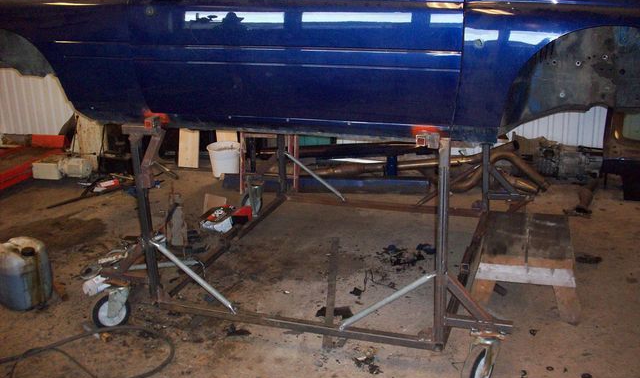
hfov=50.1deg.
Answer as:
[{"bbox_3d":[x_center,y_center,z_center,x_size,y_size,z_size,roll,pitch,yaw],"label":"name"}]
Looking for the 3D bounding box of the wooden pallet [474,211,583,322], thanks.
[{"bbox_3d":[0.928,0.332,3.084,0.430,0.230,0.640,3,19,17],"label":"wooden pallet"}]

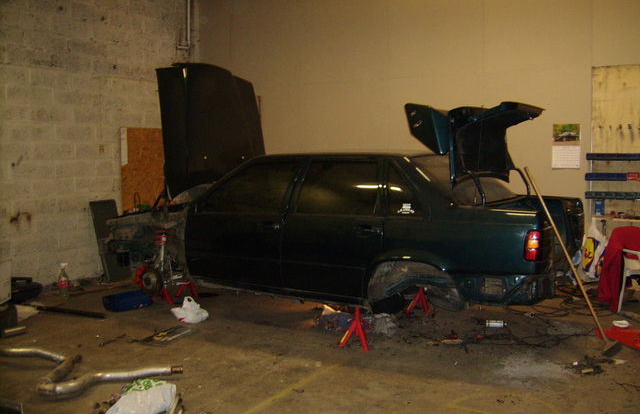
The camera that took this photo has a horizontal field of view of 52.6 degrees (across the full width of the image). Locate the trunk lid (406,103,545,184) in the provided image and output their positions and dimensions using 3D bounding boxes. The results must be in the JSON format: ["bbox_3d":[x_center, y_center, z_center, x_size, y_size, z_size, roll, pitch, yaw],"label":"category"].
[{"bbox_3d":[1.310,-0.517,5.310,0.780,0.630,1.250,2,5,31],"label":"trunk lid"}]

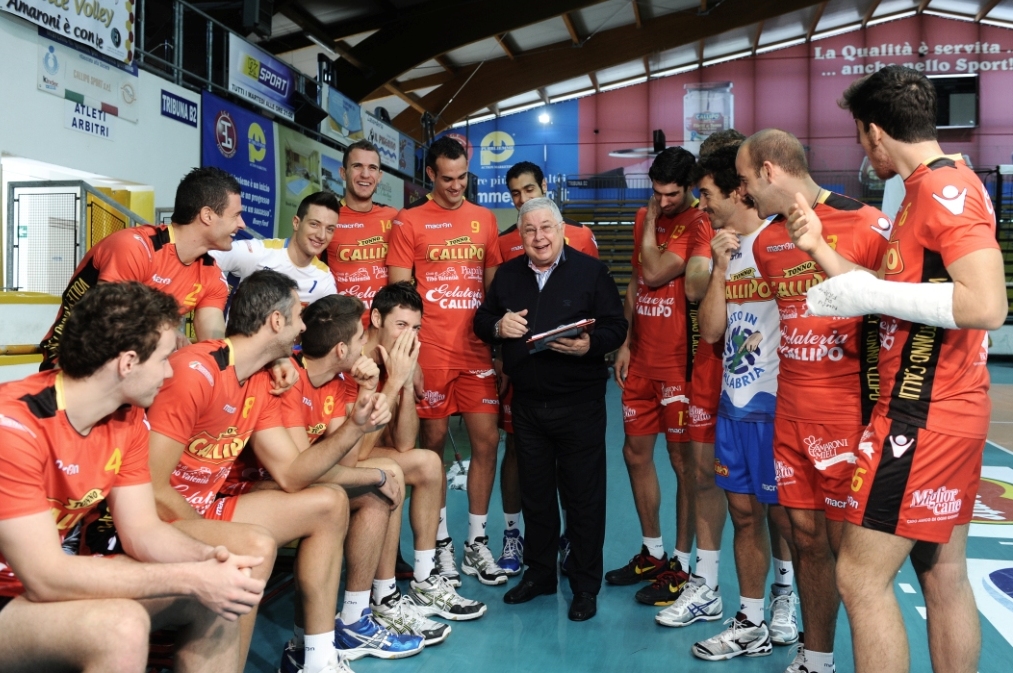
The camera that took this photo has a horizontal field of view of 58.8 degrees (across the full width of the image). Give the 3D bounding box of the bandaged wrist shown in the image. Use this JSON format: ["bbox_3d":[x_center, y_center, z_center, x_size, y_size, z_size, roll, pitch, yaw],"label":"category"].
[{"bbox_3d":[0.863,-0.085,2.070,0.340,0.130,0.110,1,2,18],"label":"bandaged wrist"}]

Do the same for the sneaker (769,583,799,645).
[{"bbox_3d":[1.006,0.997,3.245,0.117,0.146,0.322,1,2,17],"label":"sneaker"}]

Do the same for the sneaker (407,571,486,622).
[{"bbox_3d":[-0.223,0.978,3.429,0.322,0.146,0.117,1,2,22],"label":"sneaker"}]

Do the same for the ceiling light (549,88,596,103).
[{"bbox_3d":[2.370,-8.533,31.999,1.687,0.140,0.140,-10,0,12],"label":"ceiling light"}]

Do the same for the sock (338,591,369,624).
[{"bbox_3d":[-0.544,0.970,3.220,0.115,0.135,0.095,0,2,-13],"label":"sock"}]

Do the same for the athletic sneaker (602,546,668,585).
[{"bbox_3d":[0.610,1.055,4.196,0.309,0.145,0.112,0,2,-17],"label":"athletic sneaker"}]

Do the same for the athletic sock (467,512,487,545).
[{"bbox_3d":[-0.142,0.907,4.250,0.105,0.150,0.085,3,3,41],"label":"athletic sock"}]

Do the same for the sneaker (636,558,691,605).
[{"bbox_3d":[0.707,1.048,3.896,0.300,0.140,0.115,-1,2,-33],"label":"sneaker"}]

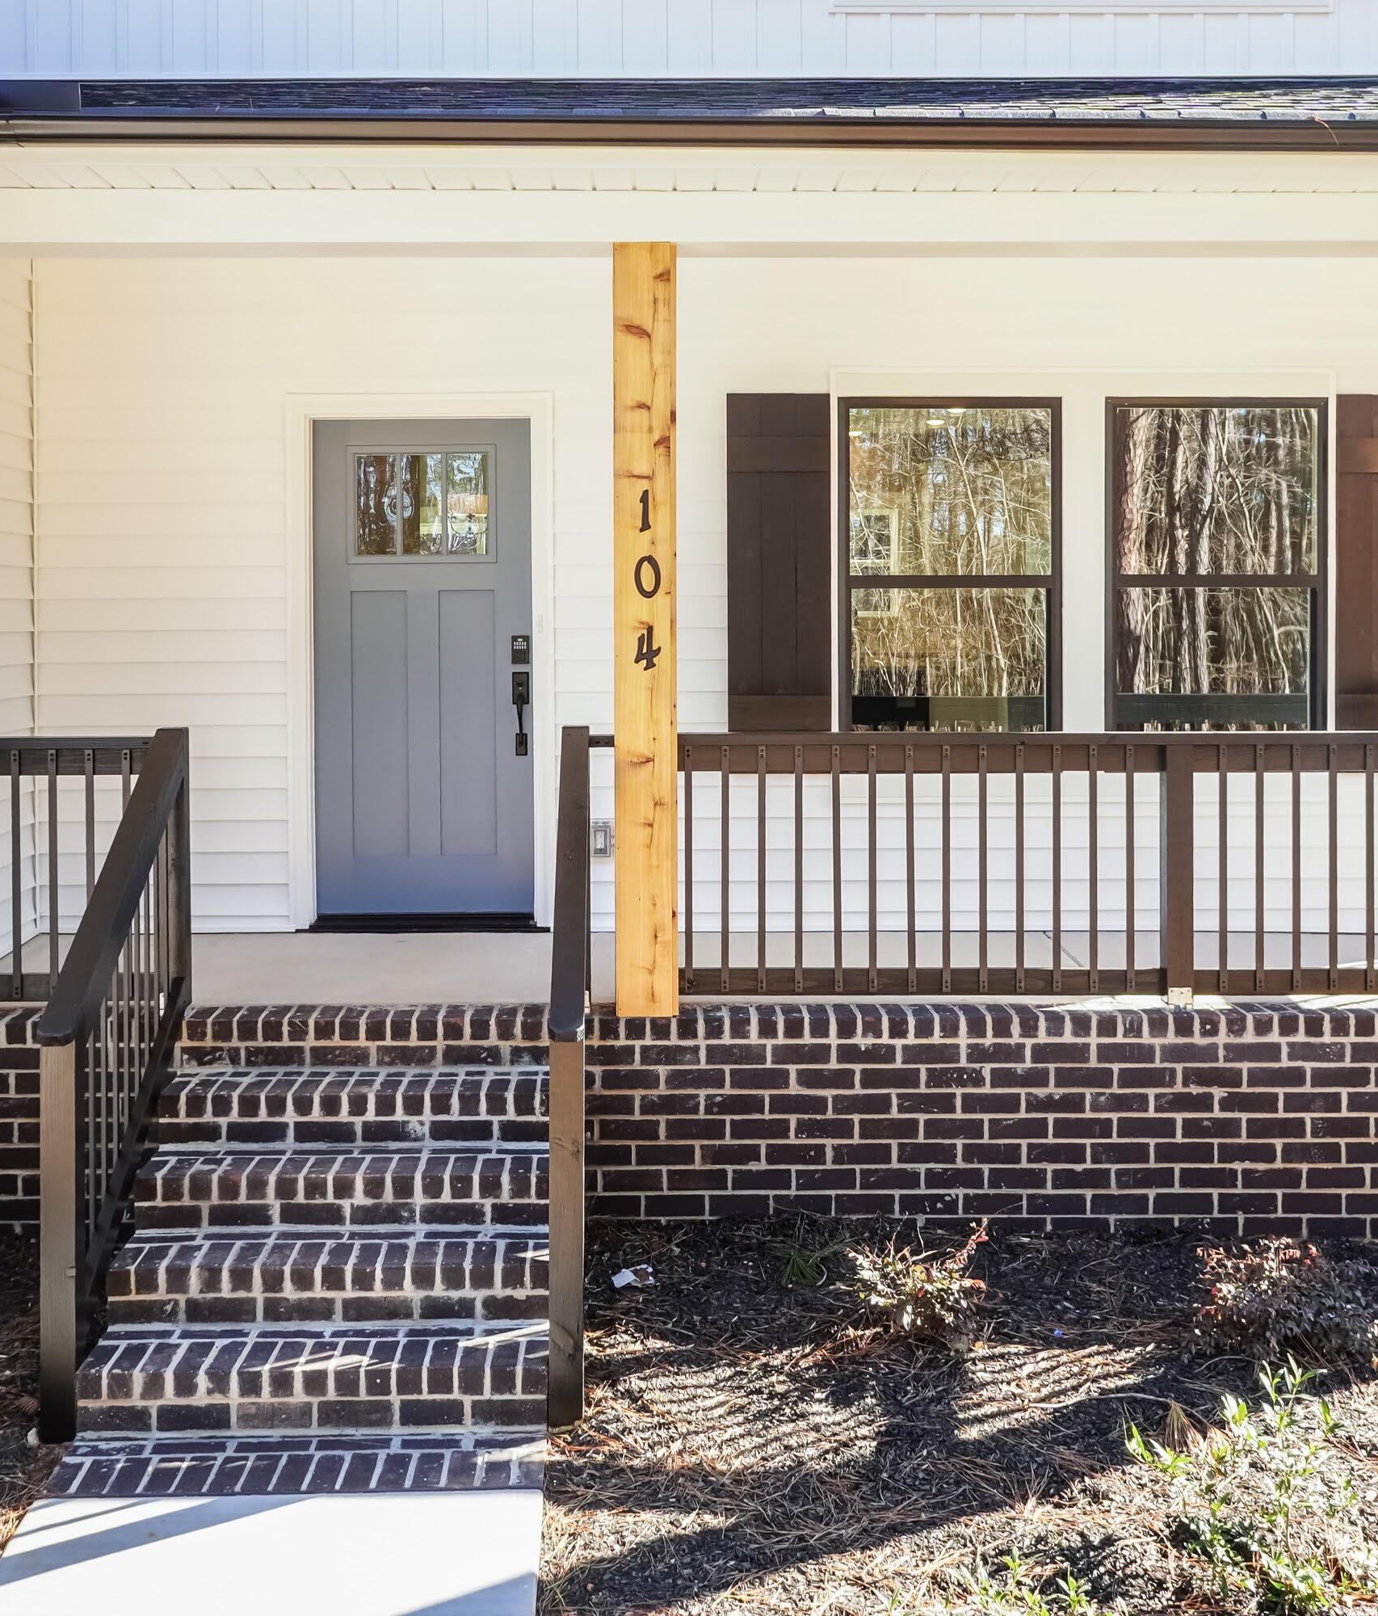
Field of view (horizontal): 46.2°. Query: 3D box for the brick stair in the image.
[{"bbox_3d":[-0.970,1.210,4.470,1.180,0.720,1.330,0,2,-2],"label":"brick stair"}]

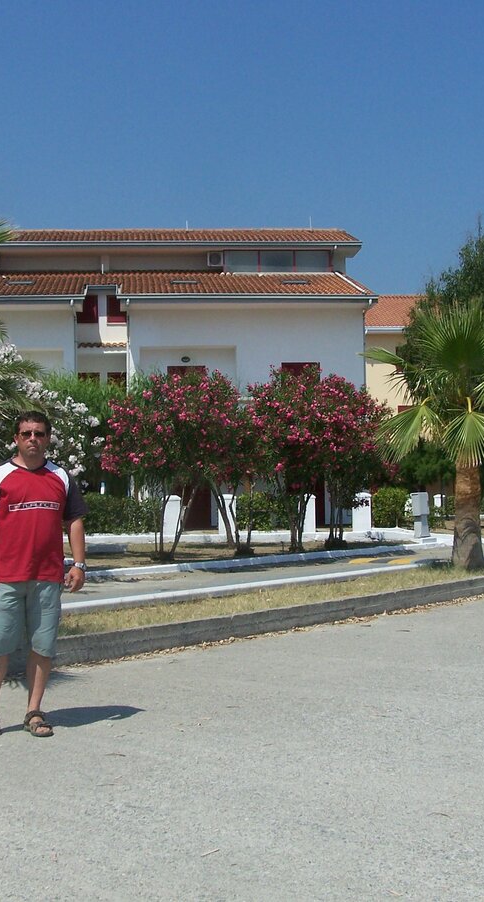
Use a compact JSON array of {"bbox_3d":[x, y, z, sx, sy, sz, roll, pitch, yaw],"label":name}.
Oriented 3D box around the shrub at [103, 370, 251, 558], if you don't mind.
[{"bbox_3d":[-1.123,0.231,22.600,2.450,3.200,2.450,0,-1,0],"label":"shrub"}]

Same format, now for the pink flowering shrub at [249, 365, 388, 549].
[{"bbox_3d":[1.485,0.107,25.600,2.600,3.500,2.600,0,-1,0],"label":"pink flowering shrub"}]

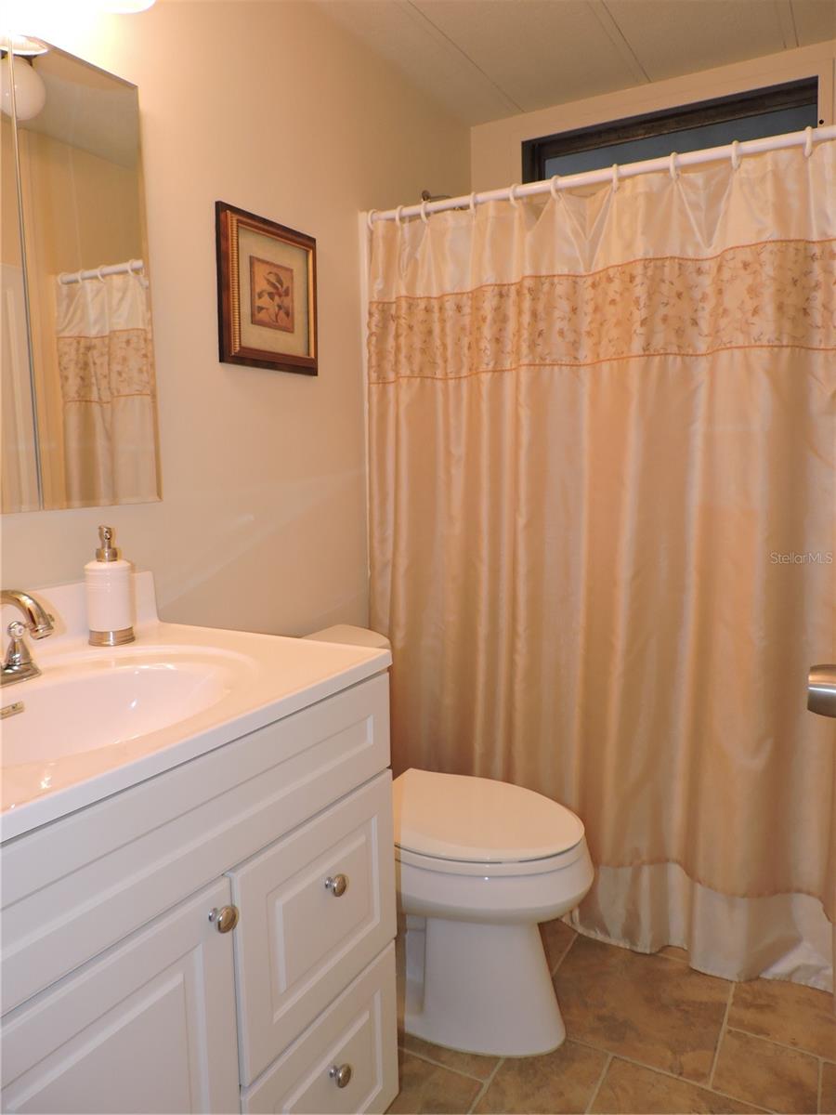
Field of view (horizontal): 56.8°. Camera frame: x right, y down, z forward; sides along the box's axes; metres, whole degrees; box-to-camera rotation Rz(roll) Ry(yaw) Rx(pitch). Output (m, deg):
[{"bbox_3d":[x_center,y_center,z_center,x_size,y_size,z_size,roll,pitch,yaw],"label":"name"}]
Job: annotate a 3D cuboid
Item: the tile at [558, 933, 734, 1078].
[{"bbox_3d":[0.481,0.985,1.712,0.370,0.010,0.365,4,9,30],"label":"tile"}]

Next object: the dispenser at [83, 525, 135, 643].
[{"bbox_3d":[-0.524,0.047,1.307,0.075,0.197,0.080,-5,9,-33],"label":"dispenser"}]

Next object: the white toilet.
[{"bbox_3d":[0.013,0.601,1.671,0.736,0.772,0.430,4,9,30],"label":"white toilet"}]

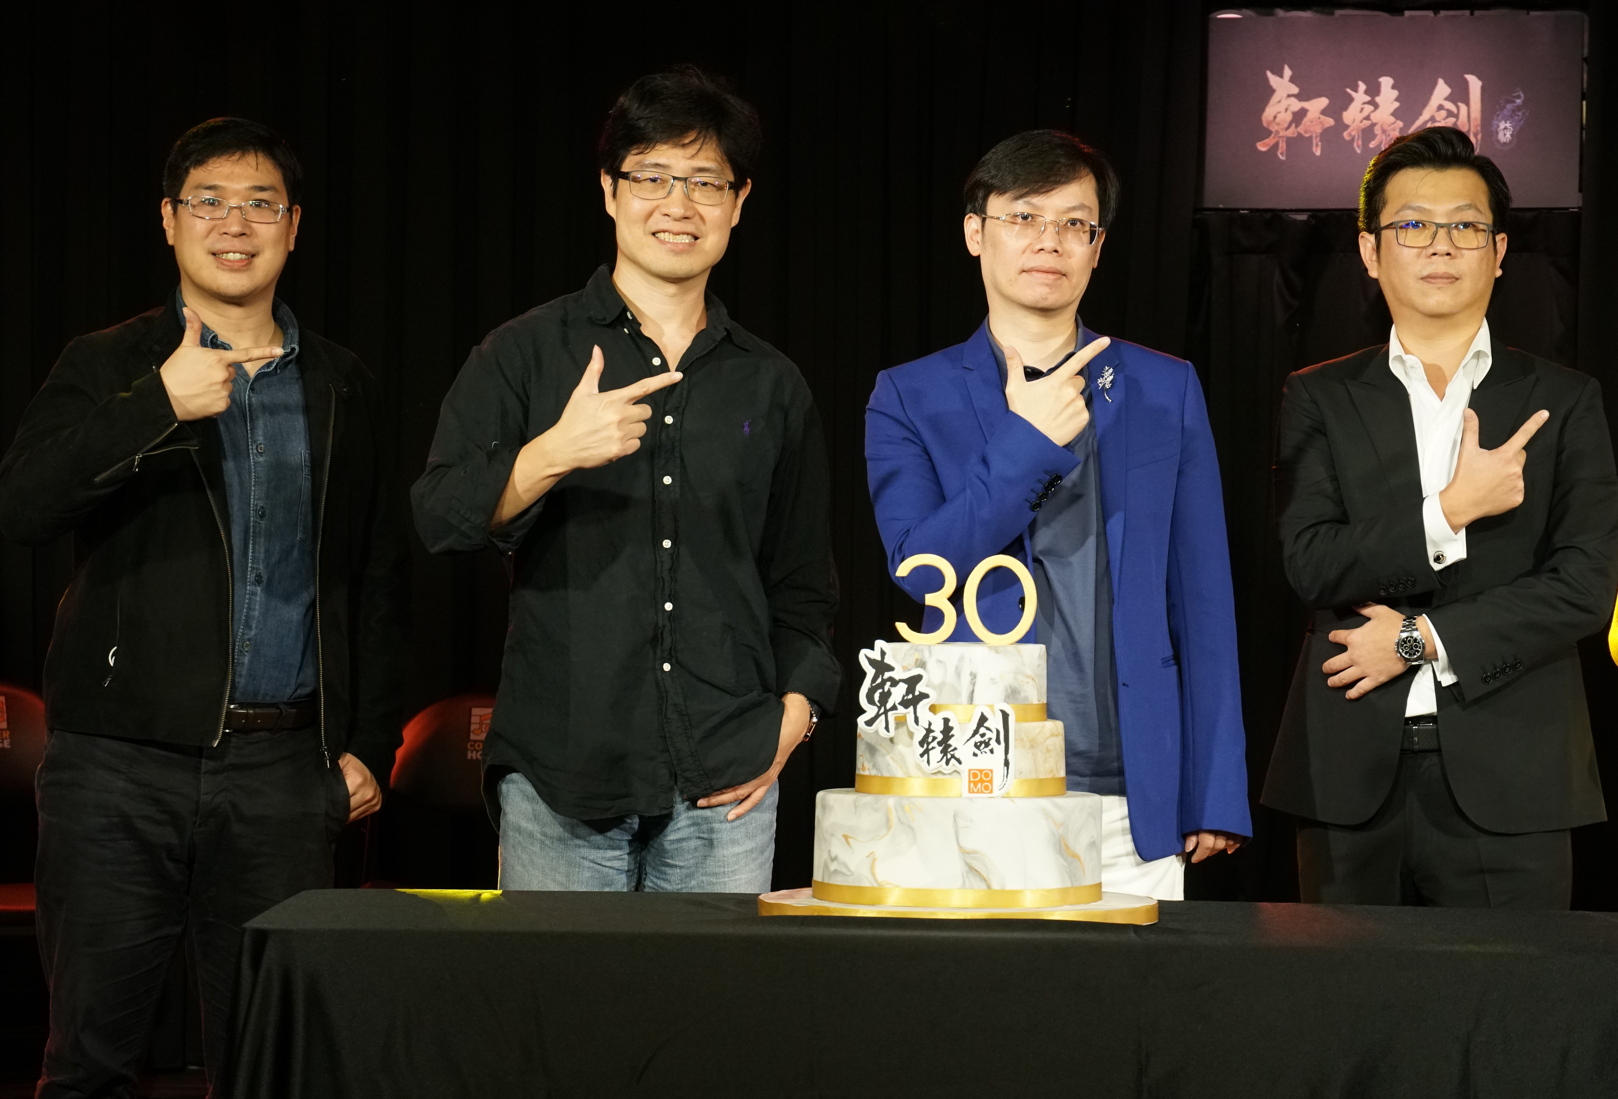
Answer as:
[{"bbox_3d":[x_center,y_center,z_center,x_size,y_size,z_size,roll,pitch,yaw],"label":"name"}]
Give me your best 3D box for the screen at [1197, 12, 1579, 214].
[{"bbox_3d":[1.330,-0.998,10.300,0.867,0.450,0.060,1,-1,6],"label":"screen"}]

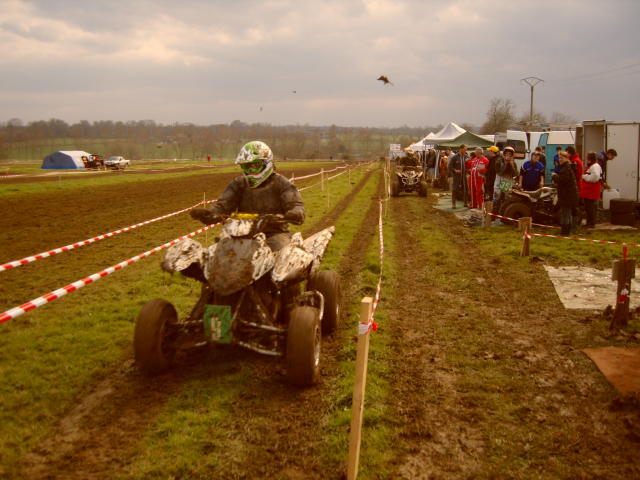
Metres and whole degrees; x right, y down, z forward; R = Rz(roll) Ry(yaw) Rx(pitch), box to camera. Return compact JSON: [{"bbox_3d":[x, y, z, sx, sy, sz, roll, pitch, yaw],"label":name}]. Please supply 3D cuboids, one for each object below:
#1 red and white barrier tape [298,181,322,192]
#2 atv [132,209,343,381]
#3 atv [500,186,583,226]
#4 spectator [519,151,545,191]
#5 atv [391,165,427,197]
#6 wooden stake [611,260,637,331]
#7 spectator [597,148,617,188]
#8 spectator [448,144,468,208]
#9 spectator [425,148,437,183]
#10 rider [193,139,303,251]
[{"bbox_3d":[-0.174,-1.250,14.744,0.050,0.120,4.600,1,7,6],"label":"red and white barrier tape"},{"bbox_3d":[-0.525,0.308,4.939,1.200,1.100,1.760,1,7,8],"label":"atv"},{"bbox_3d":[4.920,-0.899,14.402,1.750,1.080,1.130,-1,7,-7],"label":"atv"},{"bbox_3d":[5.010,-1.287,15.310,0.600,1.640,0.450,1,7,8],"label":"spectator"},{"bbox_3d":[3.070,-2.041,22.200,1.200,1.100,1.800,1,8,7],"label":"atv"},{"bbox_3d":[2.605,0.463,5.550,0.200,0.610,0.140,2,8,18],"label":"wooden stake"},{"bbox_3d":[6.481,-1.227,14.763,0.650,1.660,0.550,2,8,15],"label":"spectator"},{"bbox_3d":[3.788,-1.723,17.700,0.560,1.770,0.420,-4,9,-27],"label":"spectator"},{"bbox_3d":[5.550,-3.742,32.500,0.420,1.720,0.550,8,11,44],"label":"spectator"},{"bbox_3d":[-0.520,-0.153,5.071,0.850,1.240,0.800,1,7,8],"label":"rider"}]

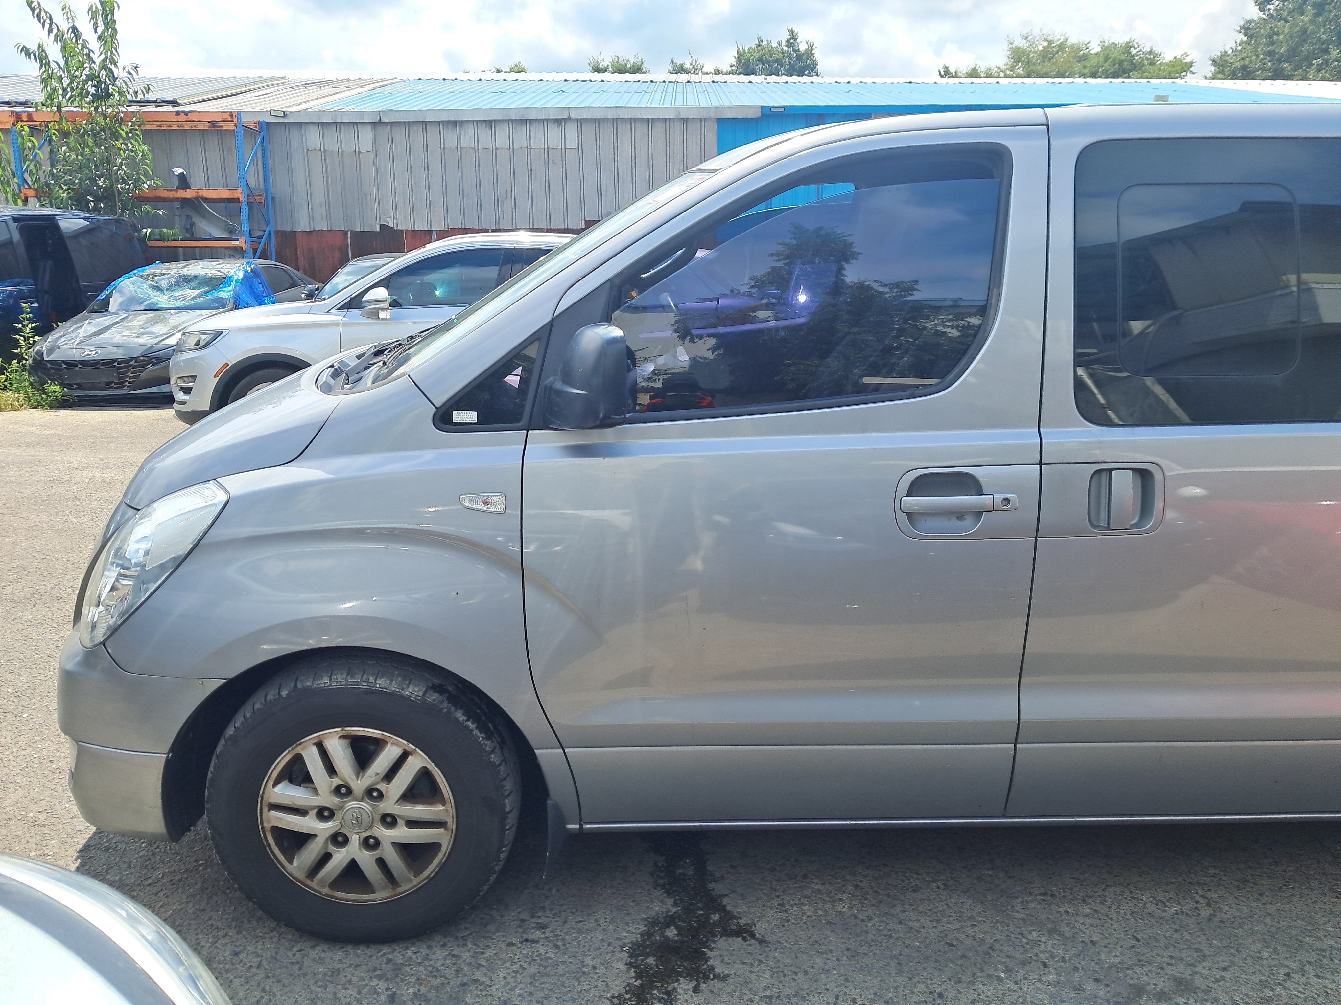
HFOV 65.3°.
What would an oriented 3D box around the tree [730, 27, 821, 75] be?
[{"bbox_3d":[3.338,-11.252,34.301,3.700,8.200,3.700,-1,14,0],"label":"tree"}]

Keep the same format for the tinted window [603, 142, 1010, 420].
[{"bbox_3d":[0.265,-0.446,2.105,0.830,0.550,0.070,-1,2,0],"label":"tinted window"}]

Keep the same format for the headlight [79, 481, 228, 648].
[{"bbox_3d":[-1.169,0.137,2.387,0.500,0.430,0.370,-2,14,-6],"label":"headlight"}]

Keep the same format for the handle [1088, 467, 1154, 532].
[{"bbox_3d":[0.924,-0.006,2.151,0.132,0.130,0.050,-1,14,0],"label":"handle"}]

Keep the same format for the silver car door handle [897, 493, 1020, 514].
[{"bbox_3d":[0.586,0.002,2.126,0.238,0.042,0.045,-1,14,0],"label":"silver car door handle"}]

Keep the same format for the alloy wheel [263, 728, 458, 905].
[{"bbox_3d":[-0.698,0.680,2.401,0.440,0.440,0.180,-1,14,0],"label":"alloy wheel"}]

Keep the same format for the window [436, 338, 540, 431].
[{"bbox_3d":[-0.373,-0.239,2.130,0.210,0.185,0.050,0,4,5],"label":"window"}]

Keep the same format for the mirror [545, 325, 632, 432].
[{"bbox_3d":[-0.165,-0.247,1.969,0.150,0.200,0.240,-1,14,0],"label":"mirror"}]

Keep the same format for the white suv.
[{"bbox_3d":[-1.647,-1.338,8.464,4.552,1.655,1.950,-4,14,-12],"label":"white suv"}]

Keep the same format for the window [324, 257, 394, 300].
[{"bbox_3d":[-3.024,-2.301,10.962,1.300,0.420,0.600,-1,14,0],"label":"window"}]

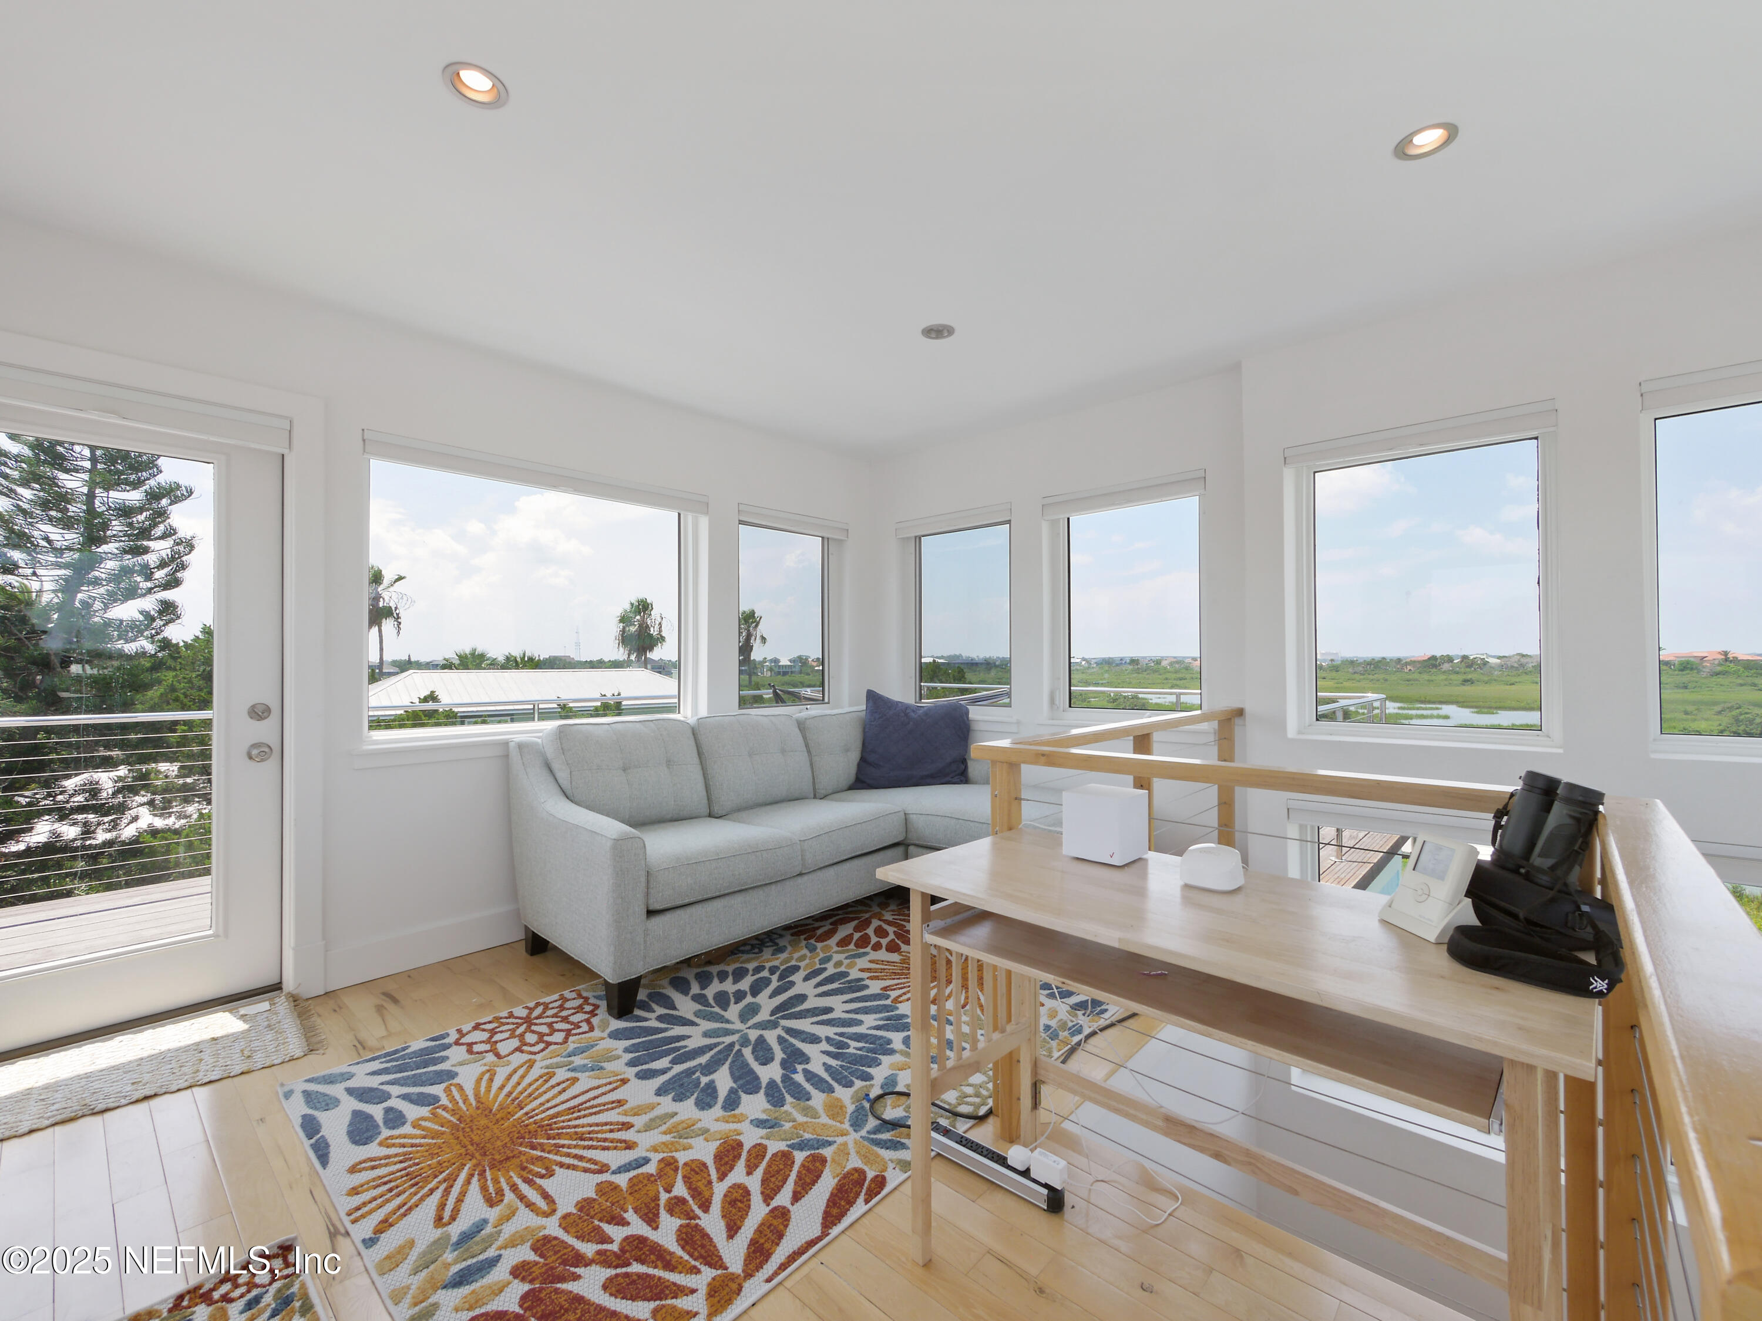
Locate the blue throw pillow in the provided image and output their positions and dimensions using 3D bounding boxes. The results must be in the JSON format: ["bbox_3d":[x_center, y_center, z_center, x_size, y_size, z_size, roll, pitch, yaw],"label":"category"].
[{"bbox_3d":[0.177,0.433,3.900,0.560,0.520,0.190,0,-14,-14],"label":"blue throw pillow"}]

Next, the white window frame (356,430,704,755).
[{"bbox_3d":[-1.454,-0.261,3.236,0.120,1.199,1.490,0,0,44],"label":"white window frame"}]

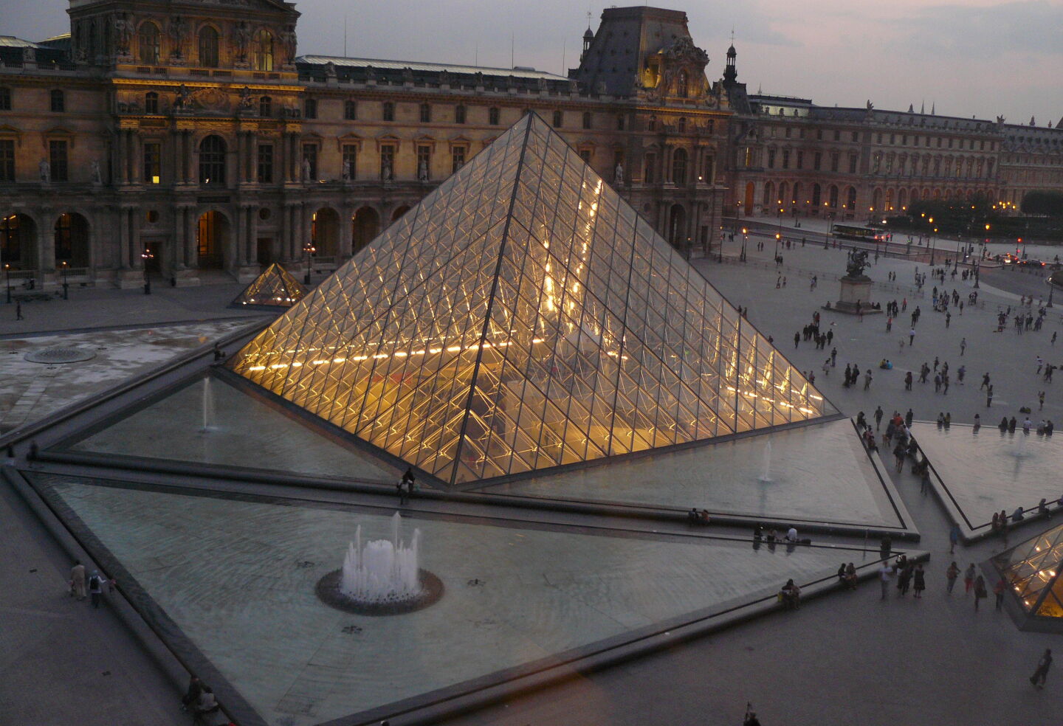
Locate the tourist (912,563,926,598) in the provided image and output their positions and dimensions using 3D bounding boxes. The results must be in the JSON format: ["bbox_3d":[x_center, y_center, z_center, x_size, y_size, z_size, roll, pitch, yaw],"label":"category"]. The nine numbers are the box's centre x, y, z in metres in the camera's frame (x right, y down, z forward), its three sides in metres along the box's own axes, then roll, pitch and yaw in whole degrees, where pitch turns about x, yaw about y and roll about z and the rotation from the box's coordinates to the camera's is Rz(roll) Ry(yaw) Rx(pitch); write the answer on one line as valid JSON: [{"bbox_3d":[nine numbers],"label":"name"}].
[{"bbox_3d":[18.667,10.448,53.144,0.520,1.700,0.420,8,13,23],"label":"tourist"}]

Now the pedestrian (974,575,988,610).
[{"bbox_3d":[20.482,10.436,50.362,0.500,1.680,0.420,3,12,0],"label":"pedestrian"}]

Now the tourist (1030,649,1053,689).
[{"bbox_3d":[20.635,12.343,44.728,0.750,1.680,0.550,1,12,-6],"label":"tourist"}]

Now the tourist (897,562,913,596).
[{"bbox_3d":[17.486,10.041,51.552,0.520,1.680,0.400,5,12,11],"label":"tourist"}]

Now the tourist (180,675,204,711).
[{"bbox_3d":[-11.990,11.599,39.036,0.750,1.220,0.520,-7,15,-37],"label":"tourist"}]

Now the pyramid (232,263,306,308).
[{"bbox_3d":[-28.683,-9.152,123.899,7.100,4.300,7.100,4,12,8],"label":"pyramid"}]

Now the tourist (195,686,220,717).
[{"bbox_3d":[-11.682,12.196,39.700,0.750,1.200,0.600,-5,14,-33],"label":"tourist"}]

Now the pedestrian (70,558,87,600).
[{"bbox_3d":[-20.036,9.614,48.883,0.620,1.820,0.420,-1,13,-17],"label":"pedestrian"}]

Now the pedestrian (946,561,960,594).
[{"bbox_3d":[20.502,10.441,53.717,0.520,1.630,0.520,-3,13,-25],"label":"pedestrian"}]

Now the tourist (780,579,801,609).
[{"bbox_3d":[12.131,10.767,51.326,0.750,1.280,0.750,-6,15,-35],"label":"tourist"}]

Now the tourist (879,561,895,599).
[{"bbox_3d":[16.414,10.032,51.097,0.420,1.790,0.520,5,12,11],"label":"tourist"}]

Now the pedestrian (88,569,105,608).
[{"bbox_3d":[-18.296,9.484,46.400,0.580,1.680,0.450,2,12,-1],"label":"pedestrian"}]

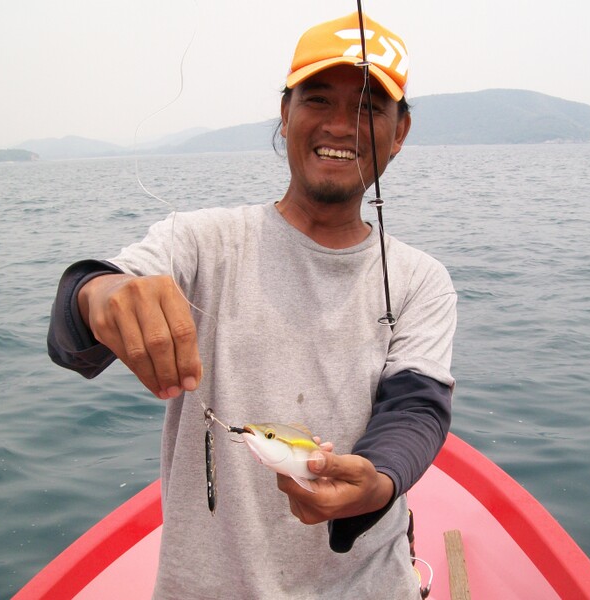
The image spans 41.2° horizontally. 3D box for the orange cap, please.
[{"bbox_3d":[0.078,-0.334,1.070,0.170,0.130,0.260,9,7,6],"label":"orange cap"}]

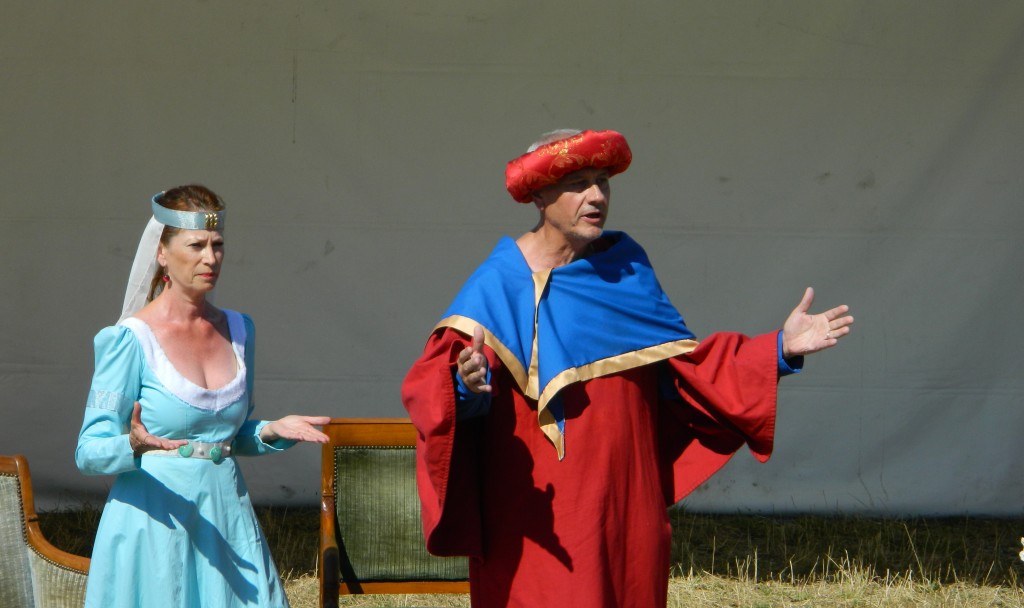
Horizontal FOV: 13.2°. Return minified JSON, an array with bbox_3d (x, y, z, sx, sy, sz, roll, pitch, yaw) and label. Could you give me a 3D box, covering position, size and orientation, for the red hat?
[{"bbox_3d":[0.119,-0.289,9.320,0.260,0.090,0.280,-12,-11,-2],"label":"red hat"}]

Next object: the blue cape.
[{"bbox_3d":[0.117,0.087,9.350,0.560,0.480,0.400,2,4,12],"label":"blue cape"}]

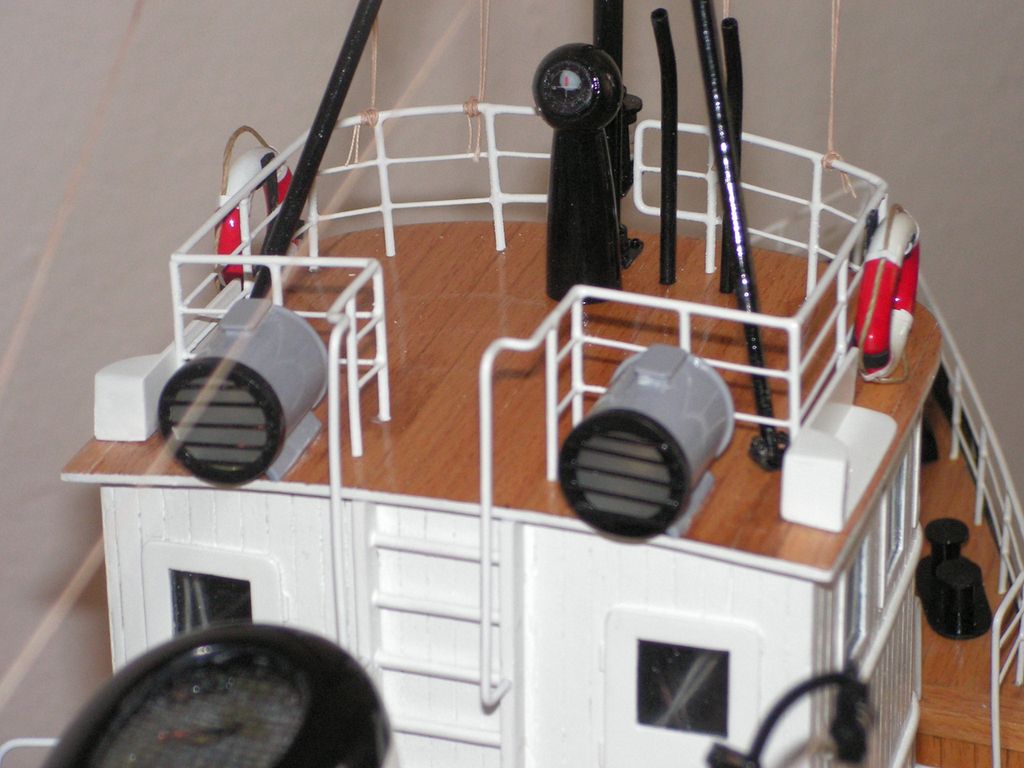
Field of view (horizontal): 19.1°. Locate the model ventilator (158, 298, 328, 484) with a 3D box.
[{"bbox_3d":[-0.052,0.002,0.610,0.026,0.030,0.033,7,25,15],"label":"model ventilator"}]

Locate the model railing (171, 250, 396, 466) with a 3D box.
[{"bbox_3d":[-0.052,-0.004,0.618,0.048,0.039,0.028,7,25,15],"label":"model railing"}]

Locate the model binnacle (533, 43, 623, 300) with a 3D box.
[{"bbox_3d":[0.015,-0.049,0.683,0.020,0.058,0.020,7,25,15],"label":"model binnacle"}]

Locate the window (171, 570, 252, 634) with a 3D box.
[{"bbox_3d":[-0.062,0.049,0.632,0.019,0.019,0.002,7,25,15],"label":"window"}]

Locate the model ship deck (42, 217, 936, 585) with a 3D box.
[{"bbox_3d":[0.006,-0.004,0.664,0.166,0.010,0.150,7,25,15],"label":"model ship deck"}]

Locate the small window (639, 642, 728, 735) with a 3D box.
[{"bbox_3d":[0.034,0.061,0.605,0.019,0.019,0.002,7,25,15],"label":"small window"}]

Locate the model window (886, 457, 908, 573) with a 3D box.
[{"bbox_3d":[0.085,0.028,0.668,0.002,0.023,0.020,7,25,15],"label":"model window"}]

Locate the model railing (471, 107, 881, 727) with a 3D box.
[{"bbox_3d":[0.038,0.005,0.639,0.063,0.074,0.145,7,25,15],"label":"model railing"}]

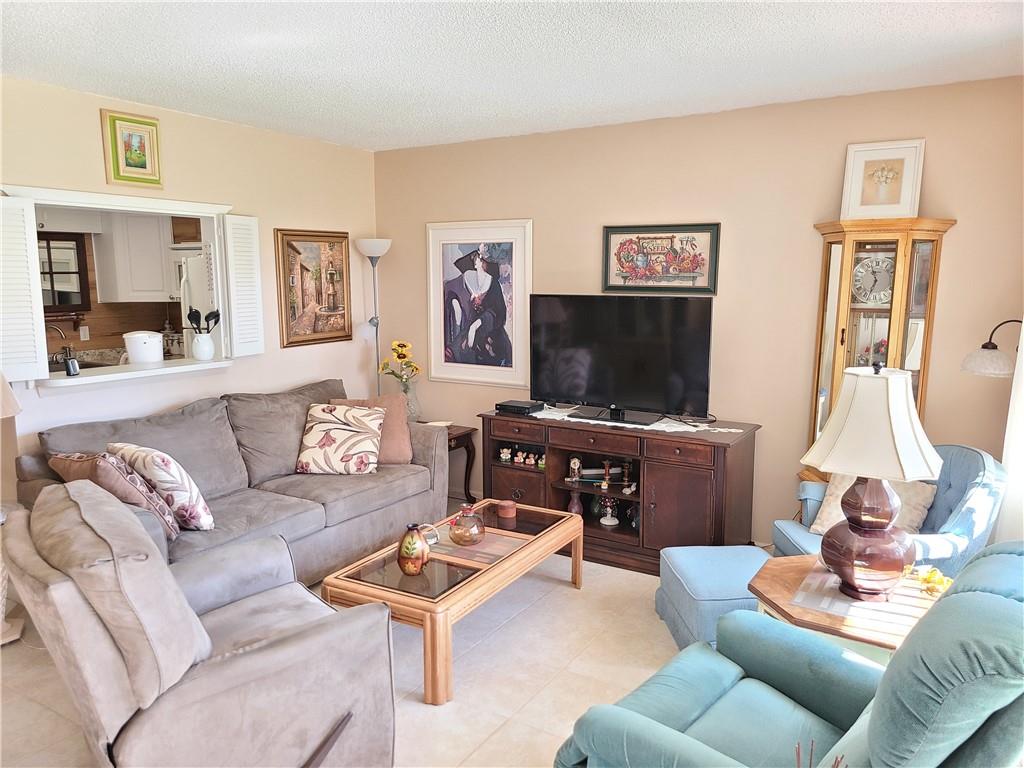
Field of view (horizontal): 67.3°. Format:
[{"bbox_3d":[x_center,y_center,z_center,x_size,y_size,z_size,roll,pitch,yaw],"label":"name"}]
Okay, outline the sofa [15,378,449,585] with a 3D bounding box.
[{"bbox_3d":[-1.347,0.540,4.240,0.940,0.870,2.170,5,9,30],"label":"sofa"}]

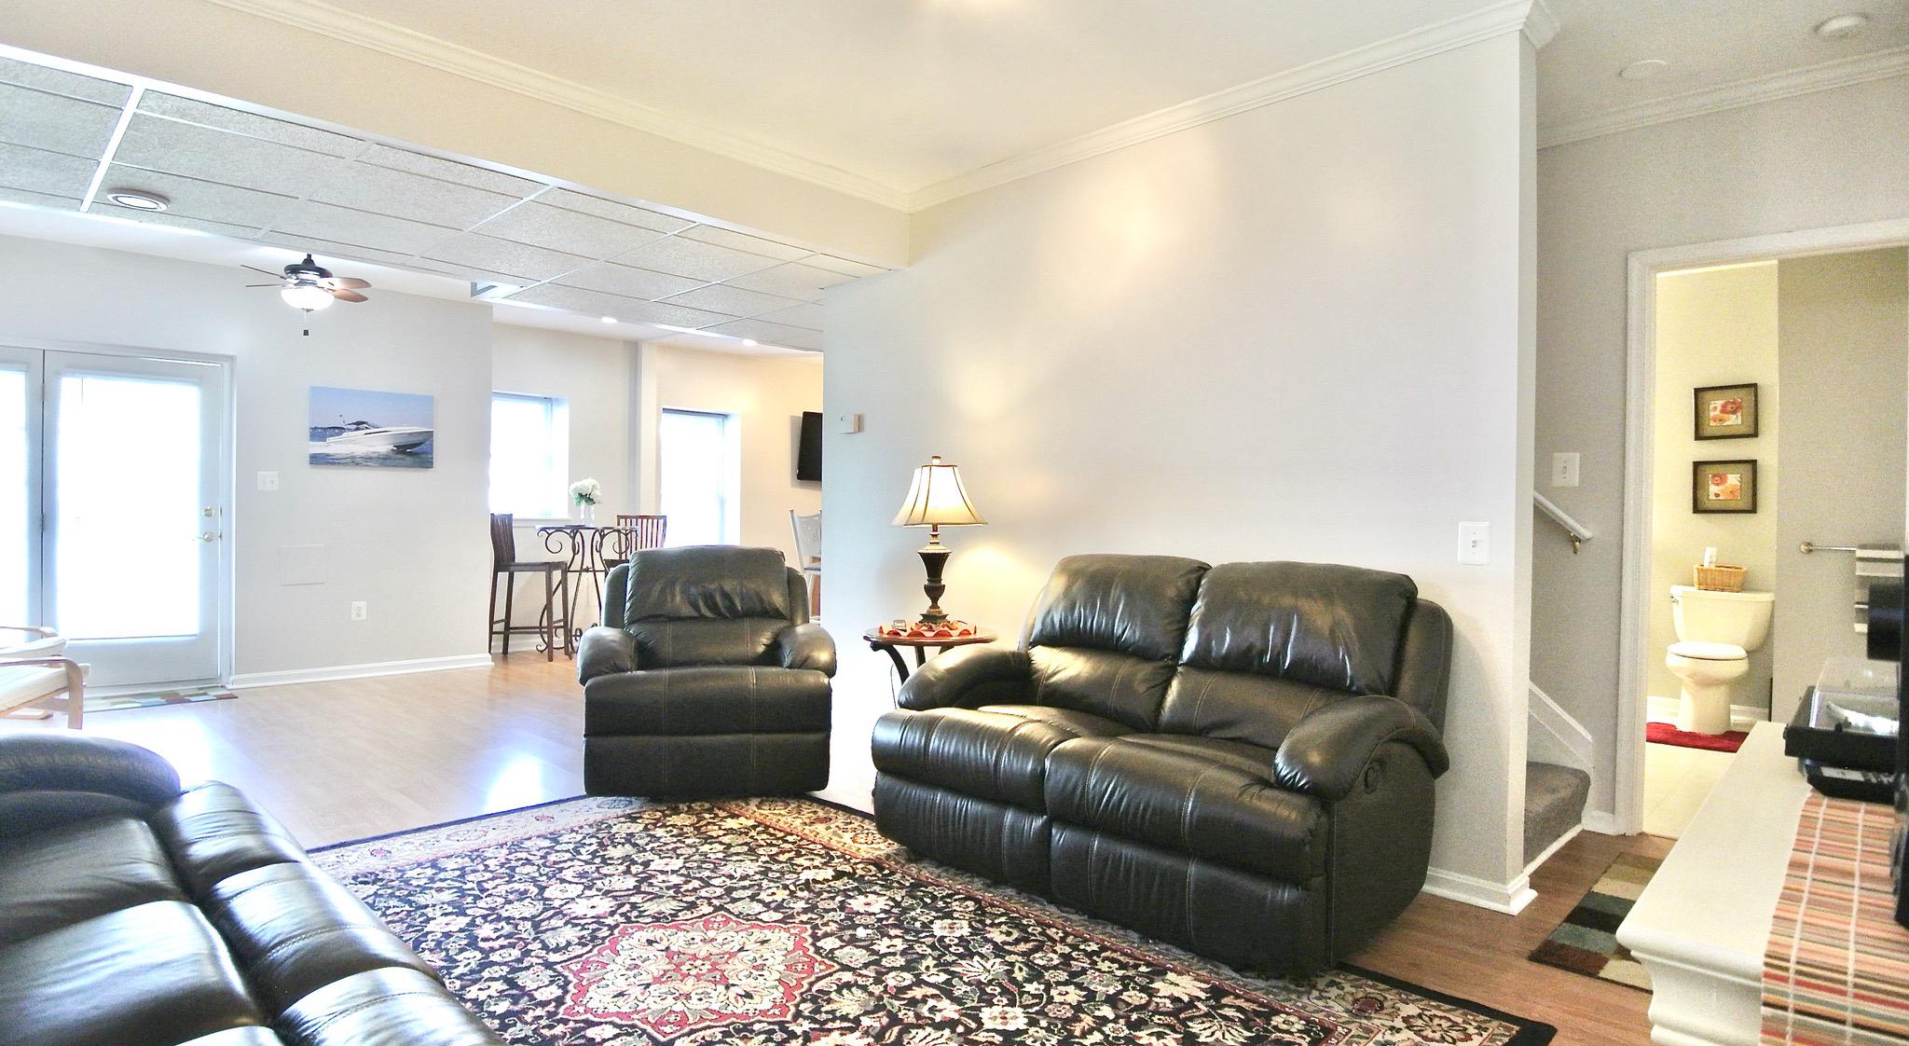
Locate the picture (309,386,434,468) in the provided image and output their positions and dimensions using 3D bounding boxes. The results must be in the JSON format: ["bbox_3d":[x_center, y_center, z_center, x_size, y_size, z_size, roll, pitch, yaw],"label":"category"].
[{"bbox_3d":[-4.006,-0.645,6.613,0.035,0.522,0.757,2,2,44],"label":"picture"}]

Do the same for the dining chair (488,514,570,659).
[{"bbox_3d":[-3.275,0.490,7.340,0.500,1.090,0.440,0,1,-6],"label":"dining chair"}]

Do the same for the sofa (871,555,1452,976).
[{"bbox_3d":[0.591,0.639,3.111,1.600,1.020,0.870,1,2,40],"label":"sofa"}]

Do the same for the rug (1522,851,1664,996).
[{"bbox_3d":[2.167,1.159,2.717,0.690,0.012,1.130,2,2,44],"label":"rug"}]

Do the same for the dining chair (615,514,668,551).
[{"bbox_3d":[-2.610,0.484,7.700,0.440,1.090,0.500,0,1,5],"label":"dining chair"}]

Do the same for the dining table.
[{"bbox_3d":[-2.885,0.528,7.520,0.860,1.010,0.860,0,1,-21],"label":"dining table"}]

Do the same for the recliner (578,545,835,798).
[{"bbox_3d":[-1.035,0.610,4.290,1.050,1.010,0.930,0,1,-5],"label":"recliner"}]

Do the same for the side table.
[{"bbox_3d":[-0.095,0.803,4.106,0.580,0.640,0.580,2,2,44],"label":"side table"}]

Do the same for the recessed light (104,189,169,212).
[{"bbox_3d":[-3.062,-1.211,3.587,0.184,0.027,0.184,2,2,44],"label":"recessed light"}]

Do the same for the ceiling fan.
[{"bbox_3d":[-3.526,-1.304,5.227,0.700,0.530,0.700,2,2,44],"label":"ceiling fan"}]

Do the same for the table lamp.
[{"bbox_3d":[-0.082,0.091,4.180,0.390,0.760,0.390,0,1,-13],"label":"table lamp"}]

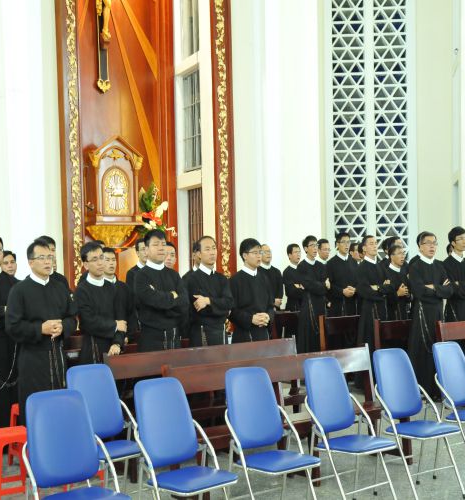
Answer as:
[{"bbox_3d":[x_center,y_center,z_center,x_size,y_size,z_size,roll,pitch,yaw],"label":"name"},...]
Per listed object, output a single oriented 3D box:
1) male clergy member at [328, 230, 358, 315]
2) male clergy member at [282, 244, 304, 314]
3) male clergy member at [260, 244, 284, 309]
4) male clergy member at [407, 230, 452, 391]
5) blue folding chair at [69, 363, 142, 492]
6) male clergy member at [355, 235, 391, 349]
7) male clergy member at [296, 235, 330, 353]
[{"bbox_3d":[1.280,0.641,8.332,0.480,1.670,0.360,-3,3,-32],"label":"male clergy member"},{"bbox_3d":[0.773,0.698,9.100,0.460,1.590,0.350,-1,0,-28],"label":"male clergy member"},{"bbox_3d":[0.450,0.706,9.000,0.460,1.590,0.350,-1,0,-27],"label":"male clergy member"},{"bbox_3d":[1.953,0.651,7.200,0.490,1.655,0.370,-1,0,-26],"label":"male clergy member"},{"bbox_3d":[-0.791,1.203,4.482,0.450,0.935,0.500,-2,2,-28],"label":"blue folding chair"},{"bbox_3d":[1.511,0.664,7.850,0.470,1.640,0.360,-1,0,-32],"label":"male clergy member"},{"bbox_3d":[0.900,0.675,8.082,0.480,1.660,0.360,-3,3,-40],"label":"male clergy member"}]

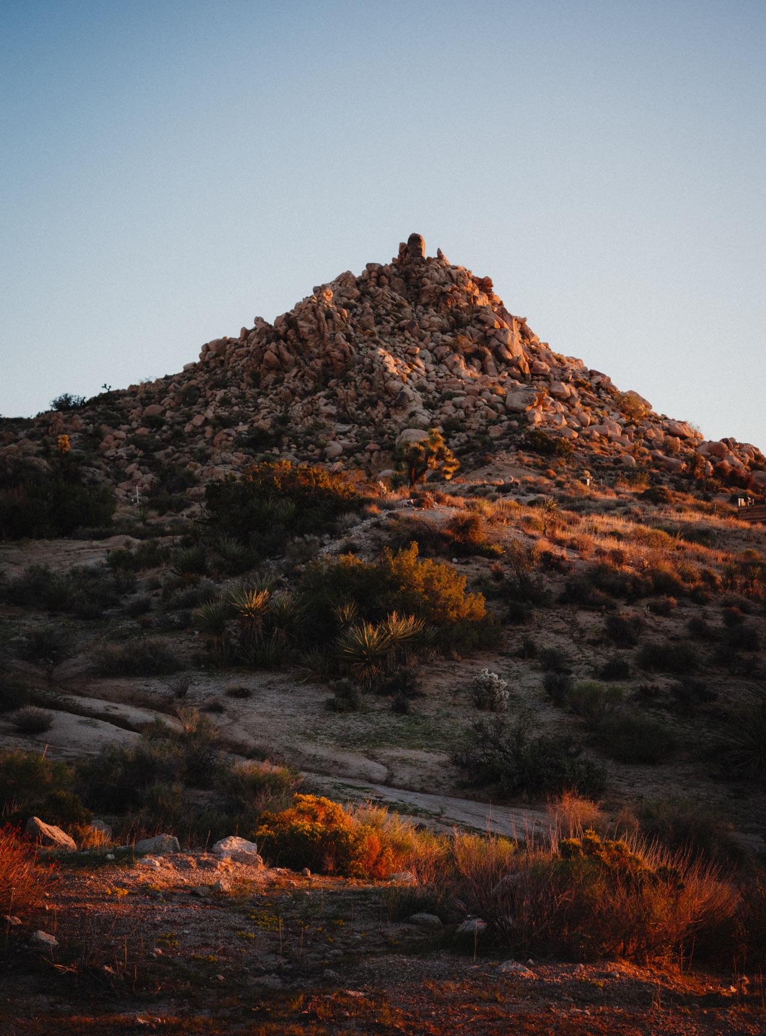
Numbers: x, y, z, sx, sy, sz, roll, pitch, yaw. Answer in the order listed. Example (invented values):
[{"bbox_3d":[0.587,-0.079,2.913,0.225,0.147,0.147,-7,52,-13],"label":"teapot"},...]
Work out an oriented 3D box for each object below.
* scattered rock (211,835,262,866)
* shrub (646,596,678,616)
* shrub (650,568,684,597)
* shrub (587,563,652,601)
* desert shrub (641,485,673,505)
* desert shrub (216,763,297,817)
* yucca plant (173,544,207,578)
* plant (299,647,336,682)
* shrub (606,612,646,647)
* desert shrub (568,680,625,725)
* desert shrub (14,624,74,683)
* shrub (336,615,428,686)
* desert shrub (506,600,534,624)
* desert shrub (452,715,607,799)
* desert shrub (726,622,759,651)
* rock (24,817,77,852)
[{"bbox_3d":[-0.803,1.826,7.000,0.276,0.172,0.221,0,0,0],"label":"scattered rock"},{"bbox_3d":[8.532,2.701,39.000,0.933,0.603,0.839,0,-1,0],"label":"shrub"},{"bbox_3d":[7.458,1.720,33.500,0.919,0.739,0.827,0,-2,0],"label":"shrub"},{"bbox_3d":[6.105,1.659,33.000,1.671,0.926,1.254,0,-2,0],"label":"shrub"},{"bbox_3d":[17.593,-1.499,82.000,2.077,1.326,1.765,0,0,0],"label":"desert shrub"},{"bbox_3d":[-1.201,2.587,12.200,0.772,0.515,0.657,0,0,0],"label":"desert shrub"},{"bbox_3d":[-6.654,1.470,44.000,1.176,1.176,1.176,0,-1,0],"label":"yucca plant"},{"bbox_3d":[-1.163,2.587,22.500,0.649,0.633,0.649,0,-2,0],"label":"plant"},{"bbox_3d":[5.213,2.427,27.500,0.870,0.735,0.827,0,-2,0],"label":"shrub"},{"bbox_3d":[3.277,2.861,19.700,0.845,0.658,0.761,0,-2,0],"label":"desert shrub"},{"bbox_3d":[-6.489,2.627,24.500,1.120,1.103,0.952,0,0,0],"label":"desert shrub"},{"bbox_3d":[-0.025,2.421,23.500,1.637,1.282,1.309,0,-2,0],"label":"shrub"},{"bbox_3d":[2.994,2.058,28.000,0.591,0.524,0.561,0,-2,0],"label":"desert shrub"},{"bbox_3d":[2.351,3.849,20.500,2.480,1.341,1.860,0,-1,0],"label":"desert shrub"},{"bbox_3d":[7.607,2.516,27.000,0.703,0.577,0.668,0,-2,0],"label":"desert shrub"},{"bbox_3d":[-2.030,1.933,7.800,0.318,0.192,0.223,0,-2,0],"label":"rock"}]

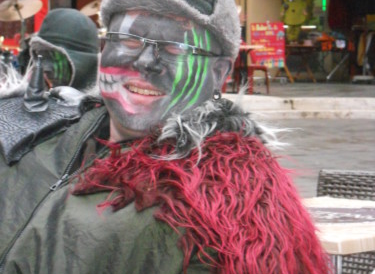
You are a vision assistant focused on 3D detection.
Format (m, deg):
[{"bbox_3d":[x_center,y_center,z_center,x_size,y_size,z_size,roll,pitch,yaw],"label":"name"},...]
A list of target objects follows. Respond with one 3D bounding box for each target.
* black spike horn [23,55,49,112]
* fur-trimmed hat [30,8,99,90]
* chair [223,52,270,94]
[{"bbox_3d":[-0.223,-0.079,2.300,0.038,0.084,0.038,2,2,0],"label":"black spike horn"},{"bbox_3d":[-0.363,-0.255,4.600,0.240,0.270,0.200,-3,5,-41],"label":"fur-trimmed hat"},{"bbox_3d":[0.931,-1.047,24.200,0.520,0.800,0.500,3,5,37],"label":"chair"}]

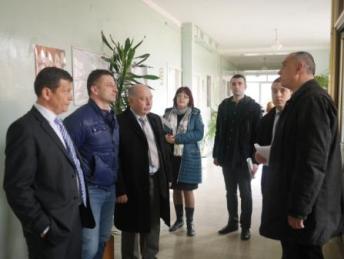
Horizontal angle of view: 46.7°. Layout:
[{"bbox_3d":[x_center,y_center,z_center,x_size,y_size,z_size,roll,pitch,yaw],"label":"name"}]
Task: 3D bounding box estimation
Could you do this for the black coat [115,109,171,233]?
[{"bbox_3d":[-0.241,0.346,3.312,0.520,1.045,0.360,-4,6,-37],"label":"black coat"}]

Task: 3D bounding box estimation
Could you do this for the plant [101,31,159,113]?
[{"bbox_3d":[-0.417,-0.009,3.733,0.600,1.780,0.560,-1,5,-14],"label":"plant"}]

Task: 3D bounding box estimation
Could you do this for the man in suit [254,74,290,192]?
[{"bbox_3d":[0.829,0.439,3.129,0.500,1.690,0.420,3,6,35],"label":"man in suit"}]

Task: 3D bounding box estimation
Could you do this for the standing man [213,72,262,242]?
[{"bbox_3d":[0.712,0.294,4.361,0.540,1.770,0.380,1,5,13],"label":"standing man"}]

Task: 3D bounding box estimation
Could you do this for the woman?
[{"bbox_3d":[0.129,0.350,4.466,0.500,1.640,0.380,1,5,16],"label":"woman"}]

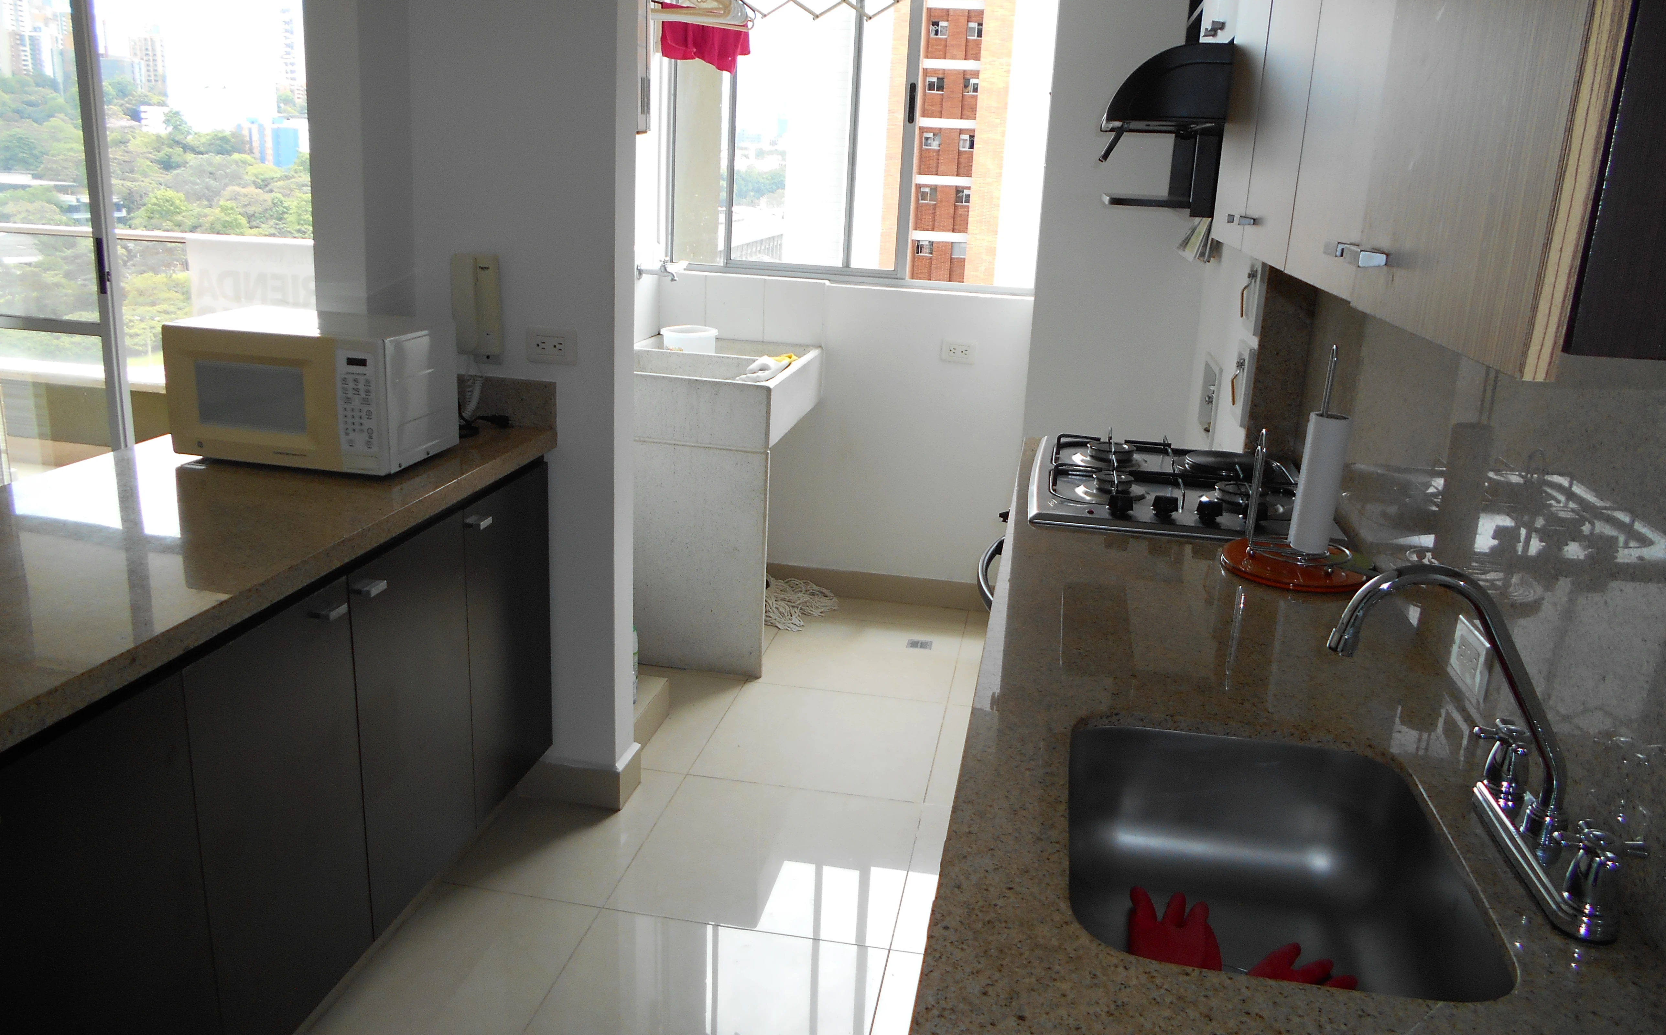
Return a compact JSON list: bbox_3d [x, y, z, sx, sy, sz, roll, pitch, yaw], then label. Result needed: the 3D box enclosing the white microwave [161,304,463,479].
[{"bbox_3d":[-0.993,-0.248,2.421,0.433,0.262,0.307,5,16,9],"label":"white microwave"}]

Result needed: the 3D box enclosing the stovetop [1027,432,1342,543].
[{"bbox_3d":[0.662,-0.072,2.444,0.550,0.067,0.655,5,16,9],"label":"stovetop"}]

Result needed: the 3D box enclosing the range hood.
[{"bbox_3d":[0.757,-0.691,2.285,0.535,0.272,0.620,5,16,9],"label":"range hood"}]

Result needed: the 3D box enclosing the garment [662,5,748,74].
[{"bbox_3d":[-0.387,-1.458,3.824,0.280,0.195,0.100,2,16,-3],"label":"garment"}]

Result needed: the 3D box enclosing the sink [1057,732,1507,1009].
[{"bbox_3d":[0.403,0.398,1.217,0.372,0.187,0.460,5,16,9],"label":"sink"}]

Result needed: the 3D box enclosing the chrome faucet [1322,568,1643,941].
[{"bbox_3d":[0.581,0.176,1.148,0.259,0.288,0.285,5,16,9],"label":"chrome faucet"}]

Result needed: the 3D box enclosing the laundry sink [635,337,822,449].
[{"bbox_3d":[-0.402,-0.421,4.048,0.591,0.190,0.795,5,16,9],"label":"laundry sink"}]

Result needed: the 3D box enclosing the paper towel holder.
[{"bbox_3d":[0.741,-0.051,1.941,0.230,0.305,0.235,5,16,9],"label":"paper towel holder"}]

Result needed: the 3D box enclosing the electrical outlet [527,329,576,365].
[{"bbox_3d":[-0.618,-0.374,2.749,0.117,0.076,0.010,5,16,9],"label":"electrical outlet"}]

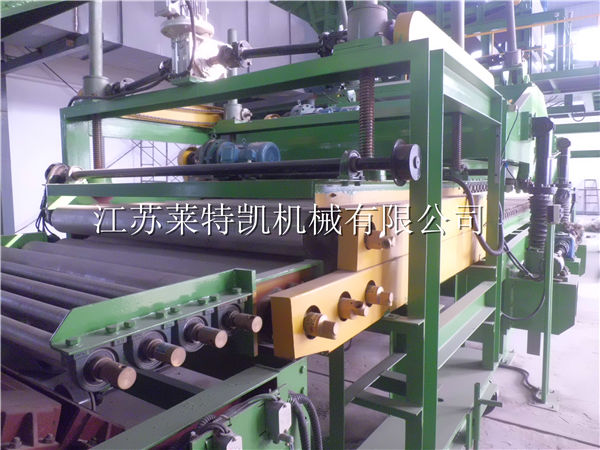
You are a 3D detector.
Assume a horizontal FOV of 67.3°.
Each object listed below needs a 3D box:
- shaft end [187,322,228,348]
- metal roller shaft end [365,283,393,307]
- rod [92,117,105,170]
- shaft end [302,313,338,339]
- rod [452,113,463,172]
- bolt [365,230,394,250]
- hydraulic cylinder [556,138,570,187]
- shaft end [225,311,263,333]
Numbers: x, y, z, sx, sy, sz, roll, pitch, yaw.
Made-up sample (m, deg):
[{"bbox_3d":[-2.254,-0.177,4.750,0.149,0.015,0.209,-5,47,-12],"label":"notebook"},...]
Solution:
[{"bbox_3d":[-0.324,0.382,1.561,0.145,0.061,0.061,3,6,34],"label":"shaft end"},{"bbox_3d":[0.432,0.385,2.445,0.120,0.095,0.095,3,6,34],"label":"metal roller shaft end"},{"bbox_3d":[-1.769,-0.712,3.962,0.078,0.490,0.078,3,6,34],"label":"rod"},{"bbox_3d":[0.095,0.436,1.951,0.128,0.092,0.092,3,6,34],"label":"shaft end"},{"bbox_3d":[1.391,-0.724,3.969,0.077,0.510,0.077,3,6,34],"label":"rod"},{"bbox_3d":[0.333,0.064,1.867,0.102,0.076,0.076,3,7,35],"label":"bolt"},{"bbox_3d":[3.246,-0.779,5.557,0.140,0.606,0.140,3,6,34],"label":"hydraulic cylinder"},{"bbox_3d":[-0.219,0.367,1.713,0.145,0.061,0.061,3,6,34],"label":"shaft end"}]

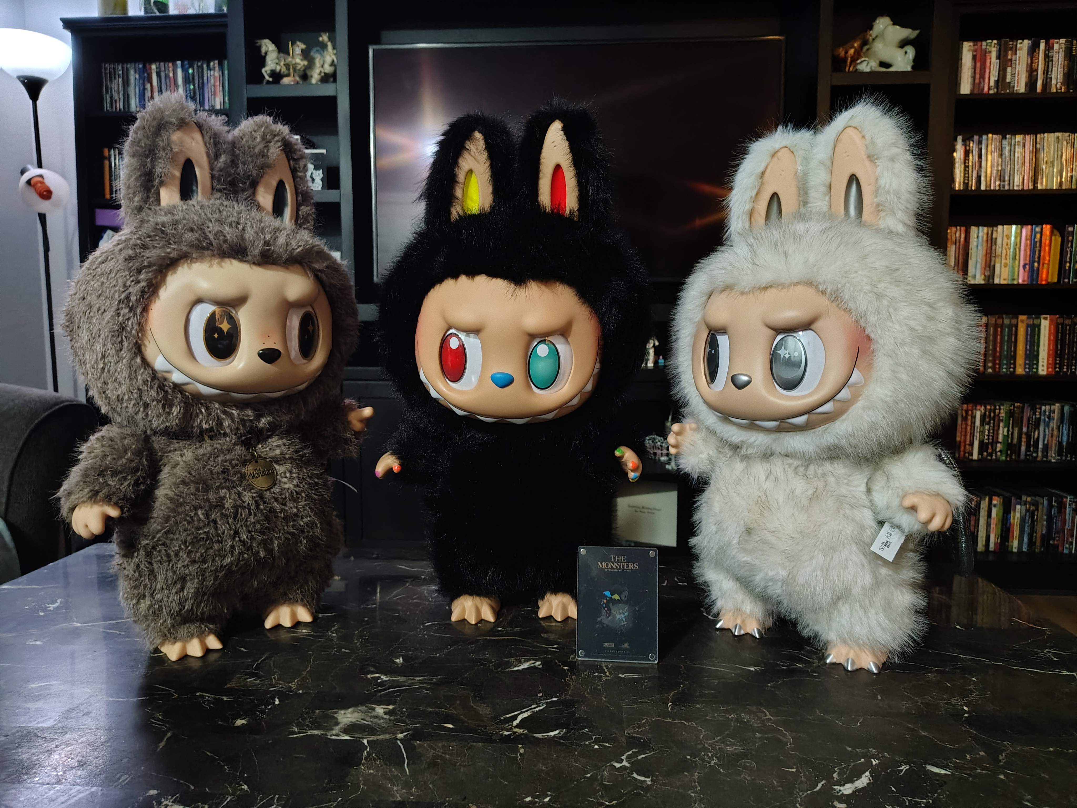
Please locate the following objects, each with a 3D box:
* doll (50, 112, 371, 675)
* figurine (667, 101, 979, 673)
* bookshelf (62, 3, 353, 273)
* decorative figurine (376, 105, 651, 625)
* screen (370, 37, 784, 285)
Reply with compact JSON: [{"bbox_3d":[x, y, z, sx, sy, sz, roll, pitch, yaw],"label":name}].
[{"bbox_3d":[-0.358,-0.039,0.811,0.255,0.585,0.305,4,6,39],"label":"doll"},{"bbox_3d":[0.307,-0.032,0.785,0.260,0.575,0.310,-4,6,-38],"label":"figurine"},{"bbox_3d":[-1.178,-0.401,2.928,1.052,2.100,0.380,0,5,3],"label":"bookshelf"},{"bbox_3d":[-0.022,-0.051,0.896,0.315,0.595,0.250,0,5,3],"label":"decorative figurine"},{"bbox_3d":[0.128,-0.852,2.669,1.450,0.831,0.060,0,5,3],"label":"screen"}]

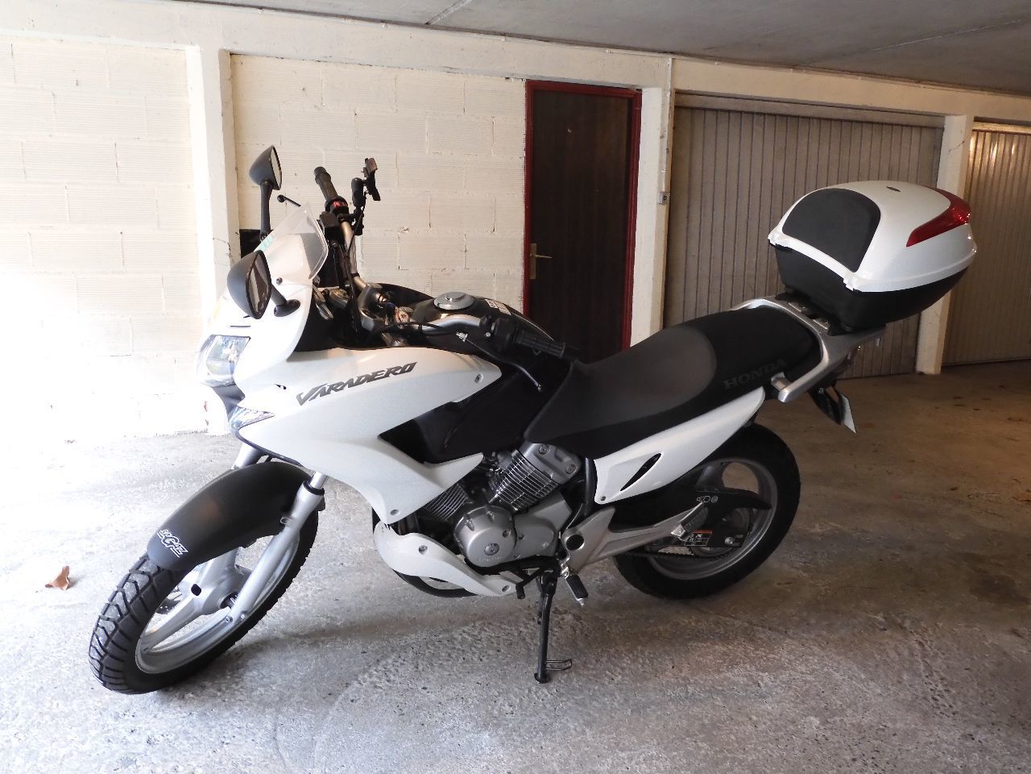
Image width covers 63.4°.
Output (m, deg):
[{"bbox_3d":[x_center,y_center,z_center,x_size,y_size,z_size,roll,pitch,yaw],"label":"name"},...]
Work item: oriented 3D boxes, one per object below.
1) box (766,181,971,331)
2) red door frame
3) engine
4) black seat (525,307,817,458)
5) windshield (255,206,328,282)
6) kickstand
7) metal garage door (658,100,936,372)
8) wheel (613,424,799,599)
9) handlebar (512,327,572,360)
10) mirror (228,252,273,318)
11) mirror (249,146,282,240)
[{"bbox_3d":[0.998,-0.385,2.320,0.440,0.350,0.430,-3,29,-21],"label":"box"},{"bbox_3d":[0.413,-0.891,5.435,0.811,2.025,0.100,-4,12,-23],"label":"red door frame"},{"bbox_3d":[-0.076,0.261,2.242,0.450,0.340,0.320,-3,29,-21],"label":"engine"},{"bbox_3d":[0.381,-0.037,2.262,0.850,0.320,0.300,-3,29,-21],"label":"black seat"},{"bbox_3d":[-0.491,-0.297,1.753,0.160,0.155,0.300,-3,29,-21],"label":"windshield"},{"bbox_3d":[0.113,0.644,2.266,0.100,0.300,0.060,14,-20,-16],"label":"kickstand"},{"bbox_3d":[2.183,-1.032,6.258,2.501,2.040,0.070,-4,12,-23],"label":"metal garage door"},{"bbox_3d":[0.595,0.395,2.596,0.635,0.635,0.130,-3,29,-21],"label":"wheel"},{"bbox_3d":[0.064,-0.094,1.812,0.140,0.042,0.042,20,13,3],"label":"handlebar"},{"bbox_3d":[-0.448,-0.174,1.413,0.080,0.115,0.135,7,27,-2],"label":"mirror"},{"bbox_3d":[-0.599,-0.467,1.997,0.090,0.220,0.190,-1,11,-9],"label":"mirror"}]

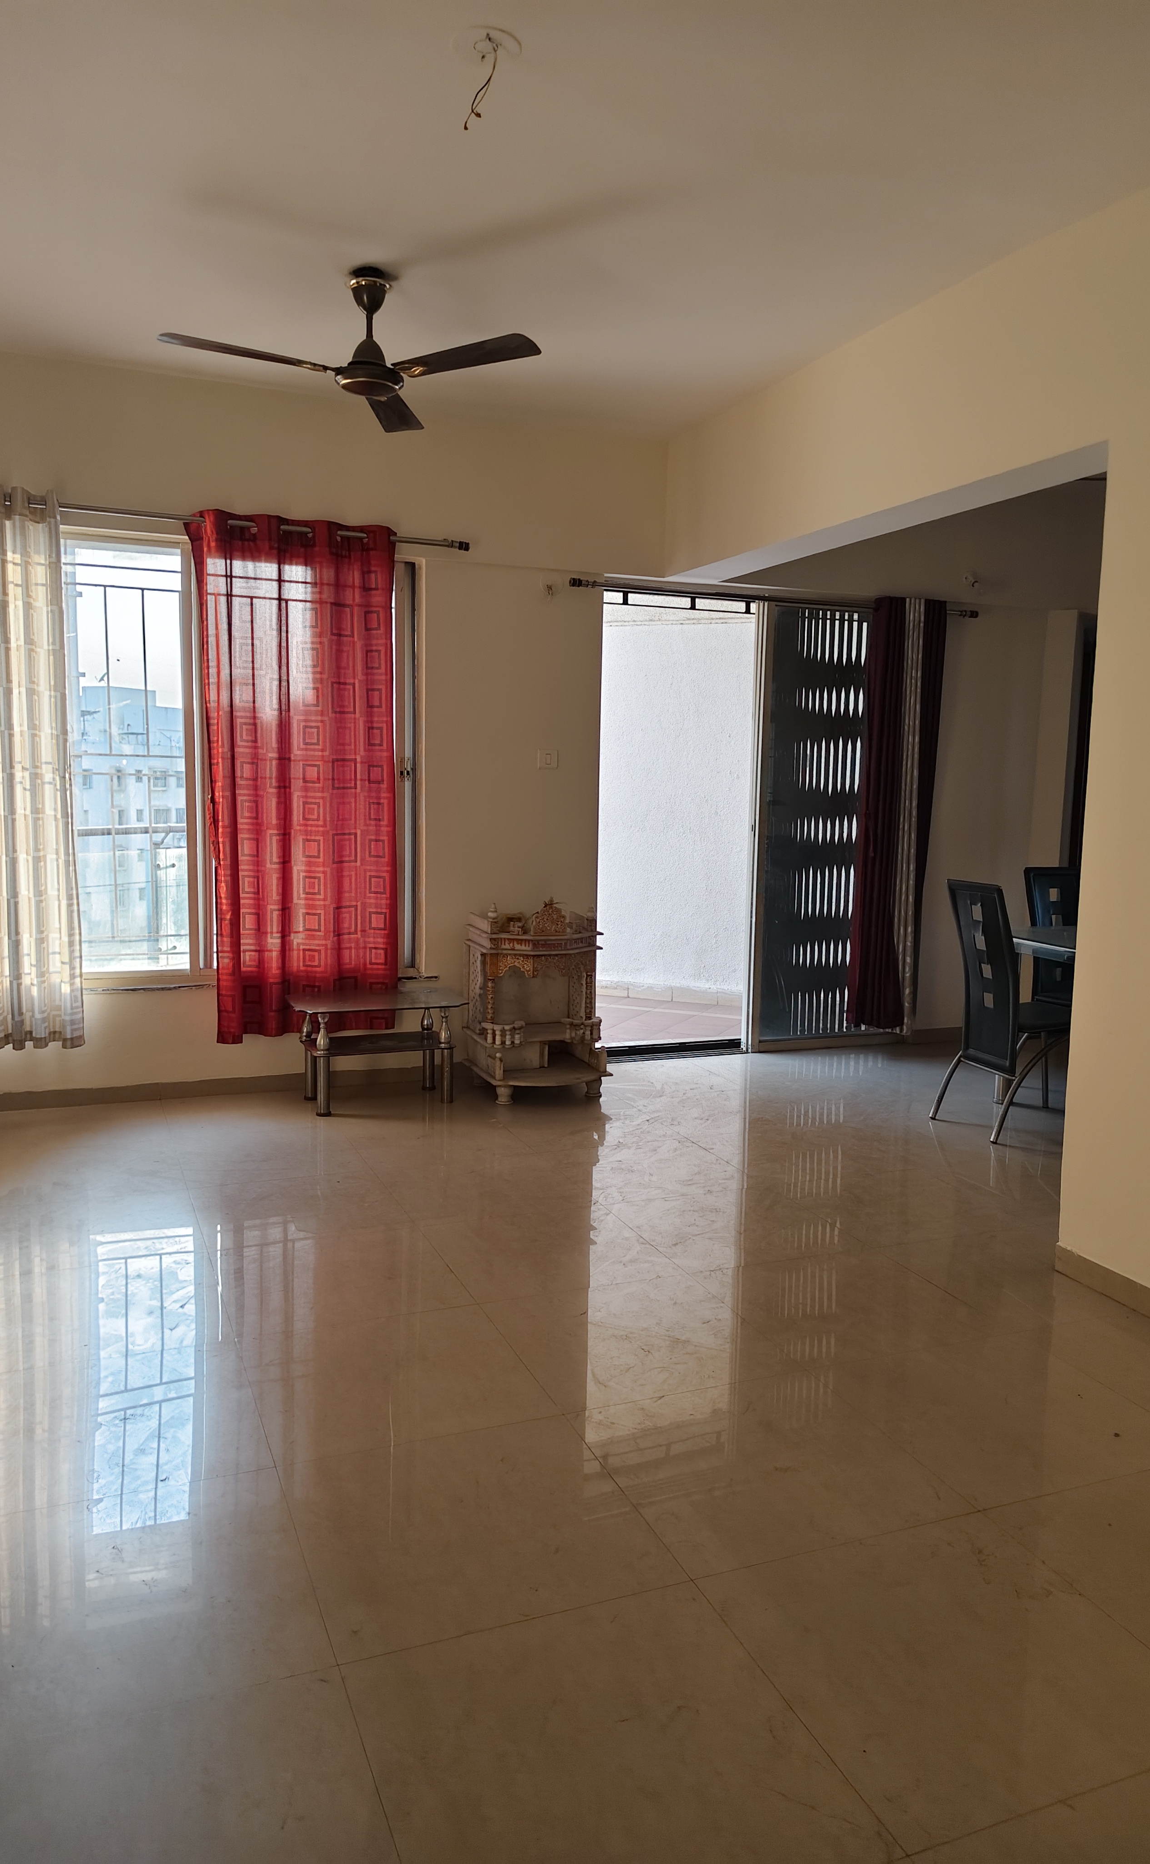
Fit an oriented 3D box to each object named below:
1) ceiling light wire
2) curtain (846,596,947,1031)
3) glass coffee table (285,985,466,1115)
[{"bbox_3d":[-0.187,-1.751,2.566,0.070,0.170,0.070,-2,8,-22],"label":"ceiling light wire"},{"bbox_3d":[1.623,-0.571,6.272,0.480,2.170,0.140,-2,8,-22],"label":"curtain"},{"bbox_3d":[-0.812,0.495,5.165,0.695,0.420,0.380,-2,8,-22],"label":"glass coffee table"}]

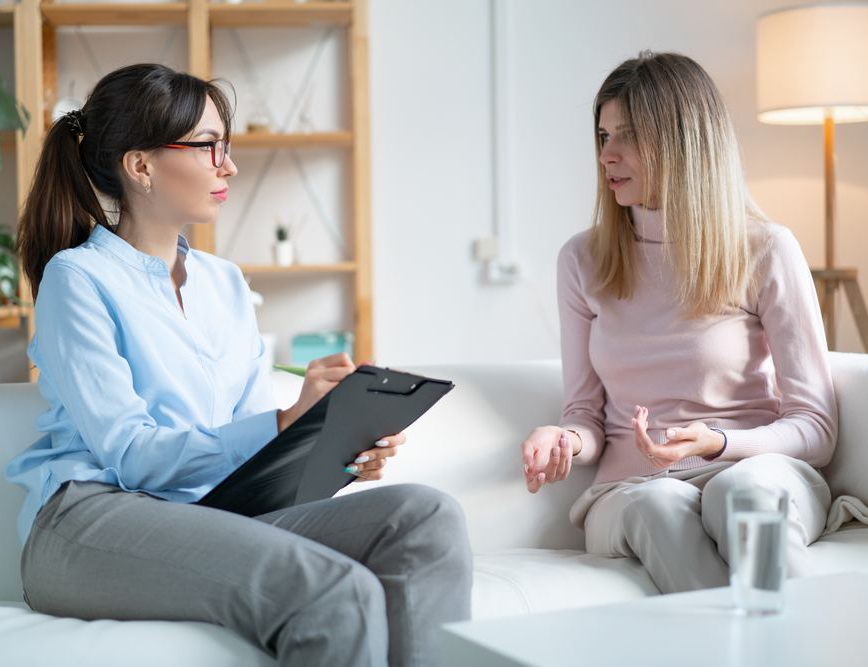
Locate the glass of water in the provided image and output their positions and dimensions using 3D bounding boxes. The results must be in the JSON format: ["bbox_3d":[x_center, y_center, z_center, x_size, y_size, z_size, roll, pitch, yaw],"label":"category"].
[{"bbox_3d":[0.354,0.238,1.670,0.066,0.131,0.066,-1,2,0],"label":"glass of water"}]

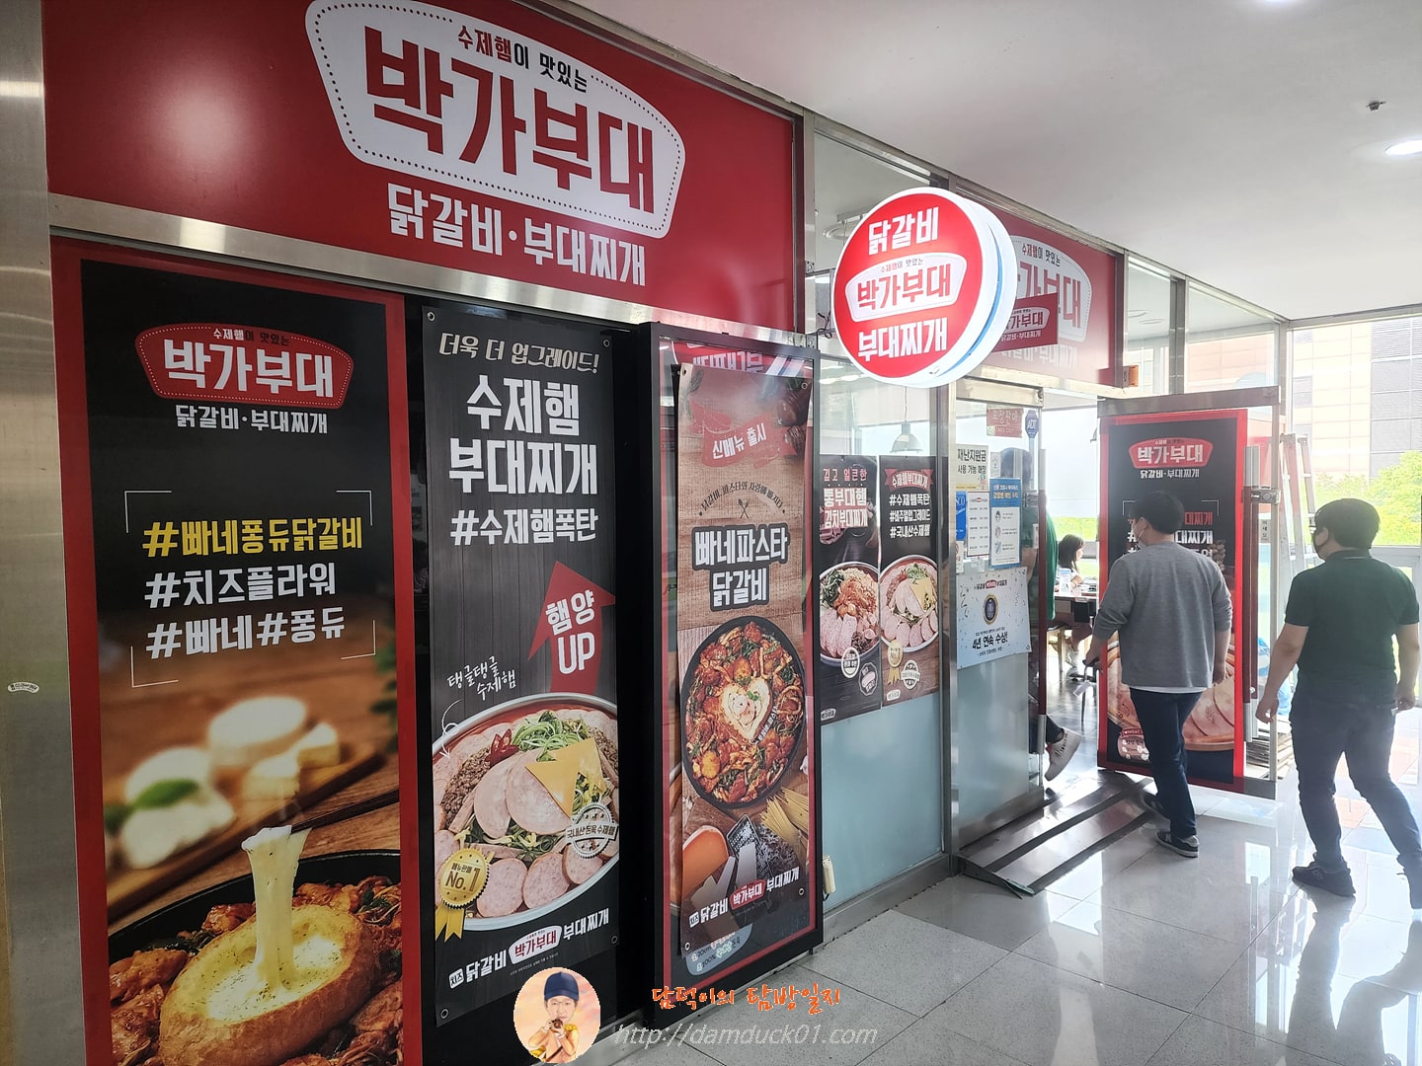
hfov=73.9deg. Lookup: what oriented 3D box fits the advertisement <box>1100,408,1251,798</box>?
[{"bbox_3d":[2.493,0.348,5.110,0.720,1.950,0.030,1,3,41],"label":"advertisement"}]

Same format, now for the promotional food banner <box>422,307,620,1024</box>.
[{"bbox_3d":[-0.486,0.336,2.549,0.020,1.790,0.595,1,3,45],"label":"promotional food banner"}]

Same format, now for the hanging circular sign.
[{"bbox_3d":[0.686,-0.796,3.100,0.620,0.620,0.180,1,3,45],"label":"hanging circular sign"}]

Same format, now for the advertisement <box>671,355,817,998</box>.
[{"bbox_3d":[0.129,0.399,3.073,0.030,1.840,0.640,1,3,45],"label":"advertisement"}]

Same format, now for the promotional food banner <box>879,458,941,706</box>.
[{"bbox_3d":[0.831,0.187,3.917,0.020,1.000,0.435,1,3,45],"label":"promotional food banner"}]

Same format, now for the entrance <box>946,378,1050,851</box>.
[{"bbox_3d":[1.370,0.352,4.445,0.050,2.080,0.860,1,3,45],"label":"entrance"}]

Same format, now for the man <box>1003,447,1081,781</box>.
[{"bbox_3d":[1.768,0.446,5.176,0.480,1.800,0.560,-3,3,-41],"label":"man"}]

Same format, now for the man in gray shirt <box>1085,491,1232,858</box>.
[{"bbox_3d":[2.136,0.641,4.502,0.570,1.660,0.460,-1,2,-5],"label":"man in gray shirt"}]

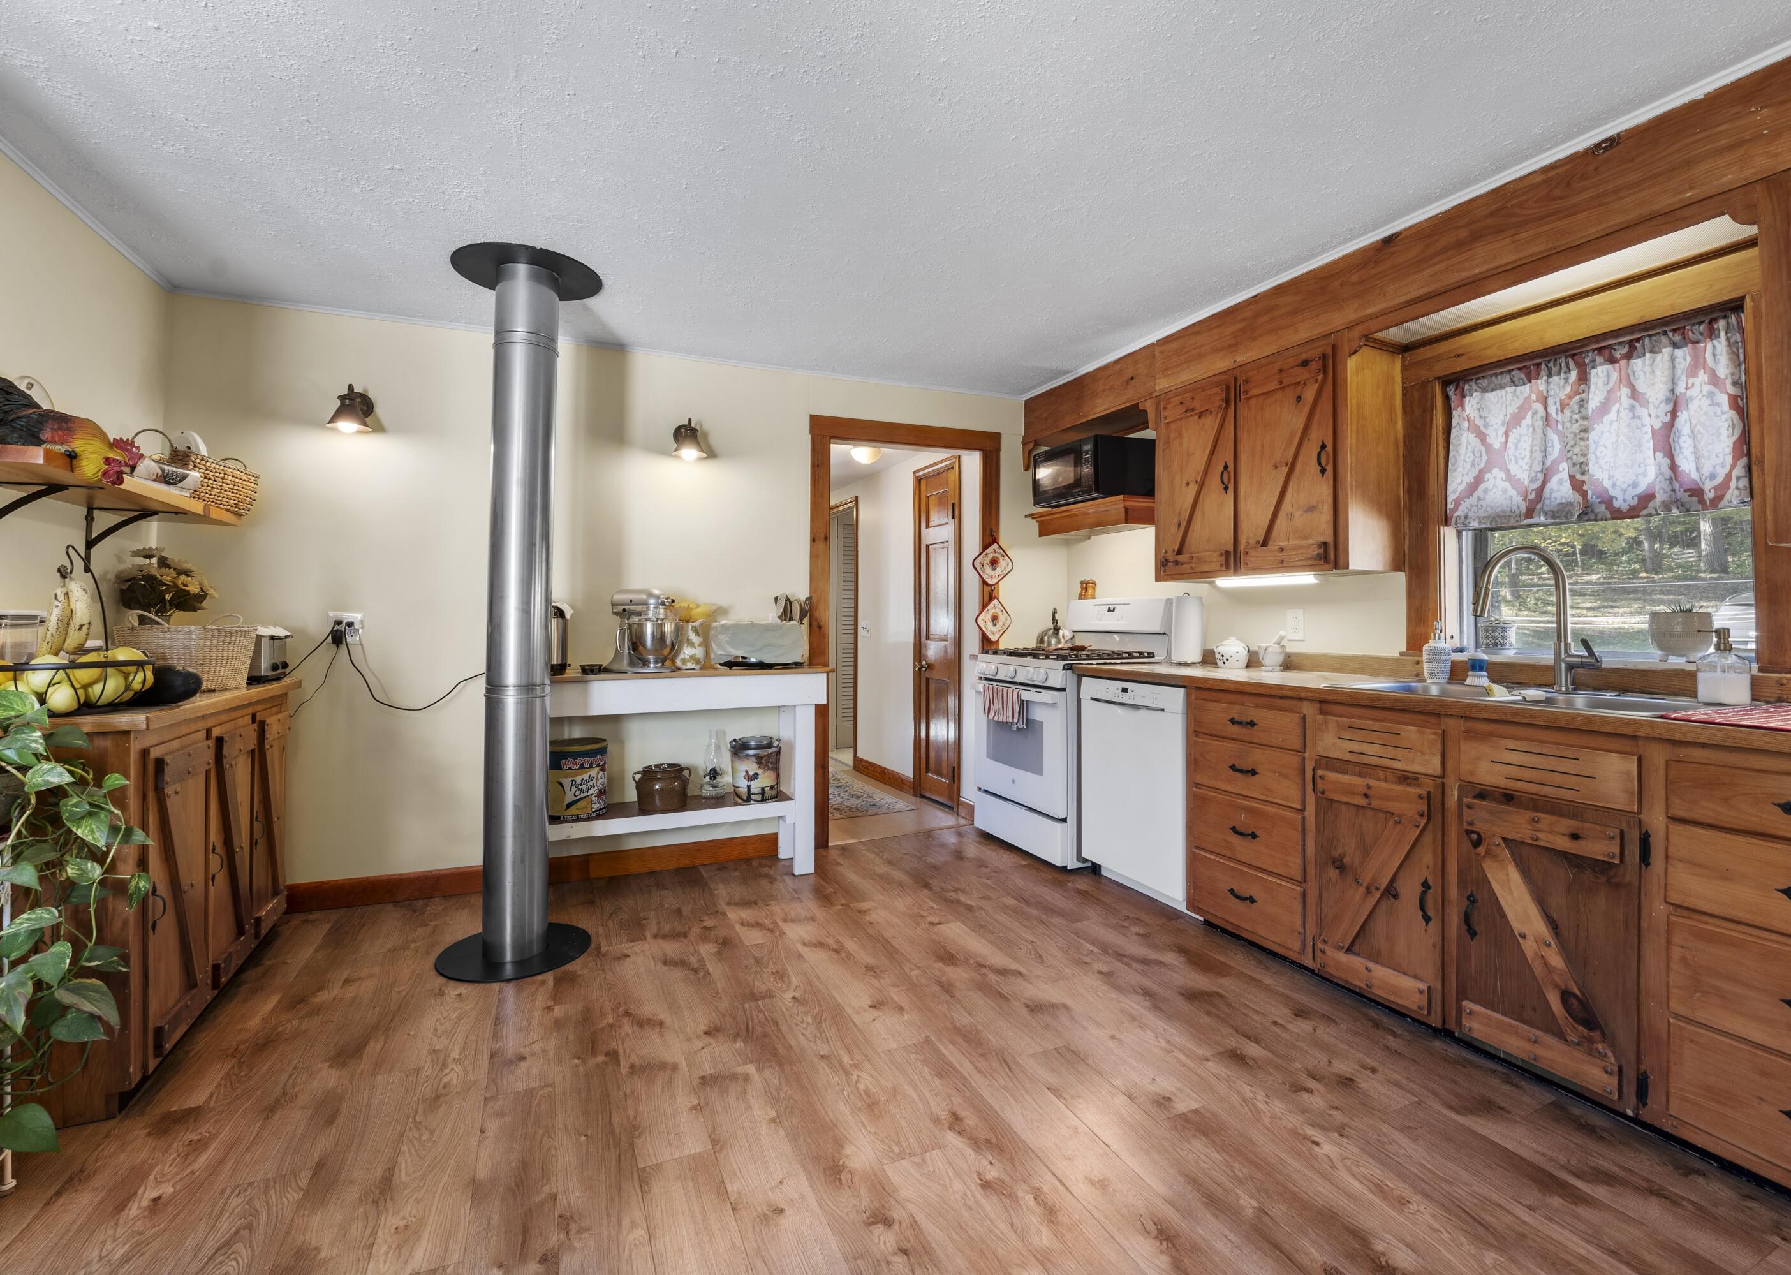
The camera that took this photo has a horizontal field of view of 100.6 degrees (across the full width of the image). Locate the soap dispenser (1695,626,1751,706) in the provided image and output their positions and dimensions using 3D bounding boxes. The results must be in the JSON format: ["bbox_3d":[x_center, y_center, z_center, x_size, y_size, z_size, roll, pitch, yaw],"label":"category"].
[{"bbox_3d":[2.022,0.069,1.817,0.078,0.190,0.082,-1,2,-35],"label":"soap dispenser"}]

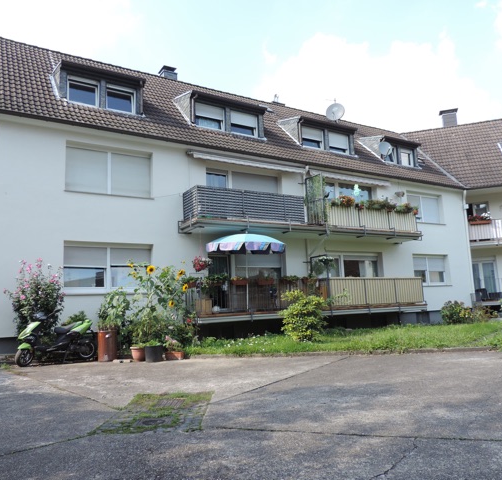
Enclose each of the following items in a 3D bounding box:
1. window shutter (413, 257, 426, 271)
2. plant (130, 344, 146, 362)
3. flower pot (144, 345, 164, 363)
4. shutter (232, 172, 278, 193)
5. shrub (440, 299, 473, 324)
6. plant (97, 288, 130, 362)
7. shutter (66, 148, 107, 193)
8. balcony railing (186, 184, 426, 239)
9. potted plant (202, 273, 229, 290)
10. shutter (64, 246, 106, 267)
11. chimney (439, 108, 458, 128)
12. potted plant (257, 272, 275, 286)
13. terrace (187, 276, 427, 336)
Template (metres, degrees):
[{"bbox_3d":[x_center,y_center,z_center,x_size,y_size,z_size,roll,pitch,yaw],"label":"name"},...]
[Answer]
[{"bbox_3d":[7.185,1.033,19.058,1.087,0.554,0.060,3,-9,-31],"label":"window shutter"},{"bbox_3d":[-2.680,2.718,10.532,0.387,0.362,0.387,-1,-6,0],"label":"plant"},{"bbox_3d":[-2.211,2.586,10.137,0.410,0.370,0.410,-1,-7,0],"label":"flower pot"},{"bbox_3d":[0.171,-1.667,15.089,1.869,1.206,0.060,3,-7,-31],"label":"shutter"},{"bbox_3d":[8.629,3.044,18.630,1.306,1.005,1.156,3,-7,-31],"label":"shrub"},{"bbox_3d":[-3.317,2.062,10.703,0.744,1.789,0.683,3,-7,-31],"label":"plant"},{"bbox_3d":[-4.558,-1.894,12.324,1.136,1.288,0.060,3,-9,-31],"label":"shutter"},{"bbox_3d":[2.261,-0.729,15.385,9.547,1.226,1.226,3,-7,-31],"label":"balcony railing"},{"bbox_3d":[-0.997,1.169,12.524,0.750,0.470,0.320,3,-8,-31],"label":"potted plant"},{"bbox_3d":[-4.478,0.459,11.997,1.115,0.516,0.060,3,-9,-31],"label":"shutter"},{"bbox_3d":[11.739,-7.000,26.261,0.920,1.200,0.720,-5,-8,18],"label":"chimney"},{"bbox_3d":[0.462,1.187,13.248,0.603,0.362,0.221,3,-7,-31],"label":"potted plant"},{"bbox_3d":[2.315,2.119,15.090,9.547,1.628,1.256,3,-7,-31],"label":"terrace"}]

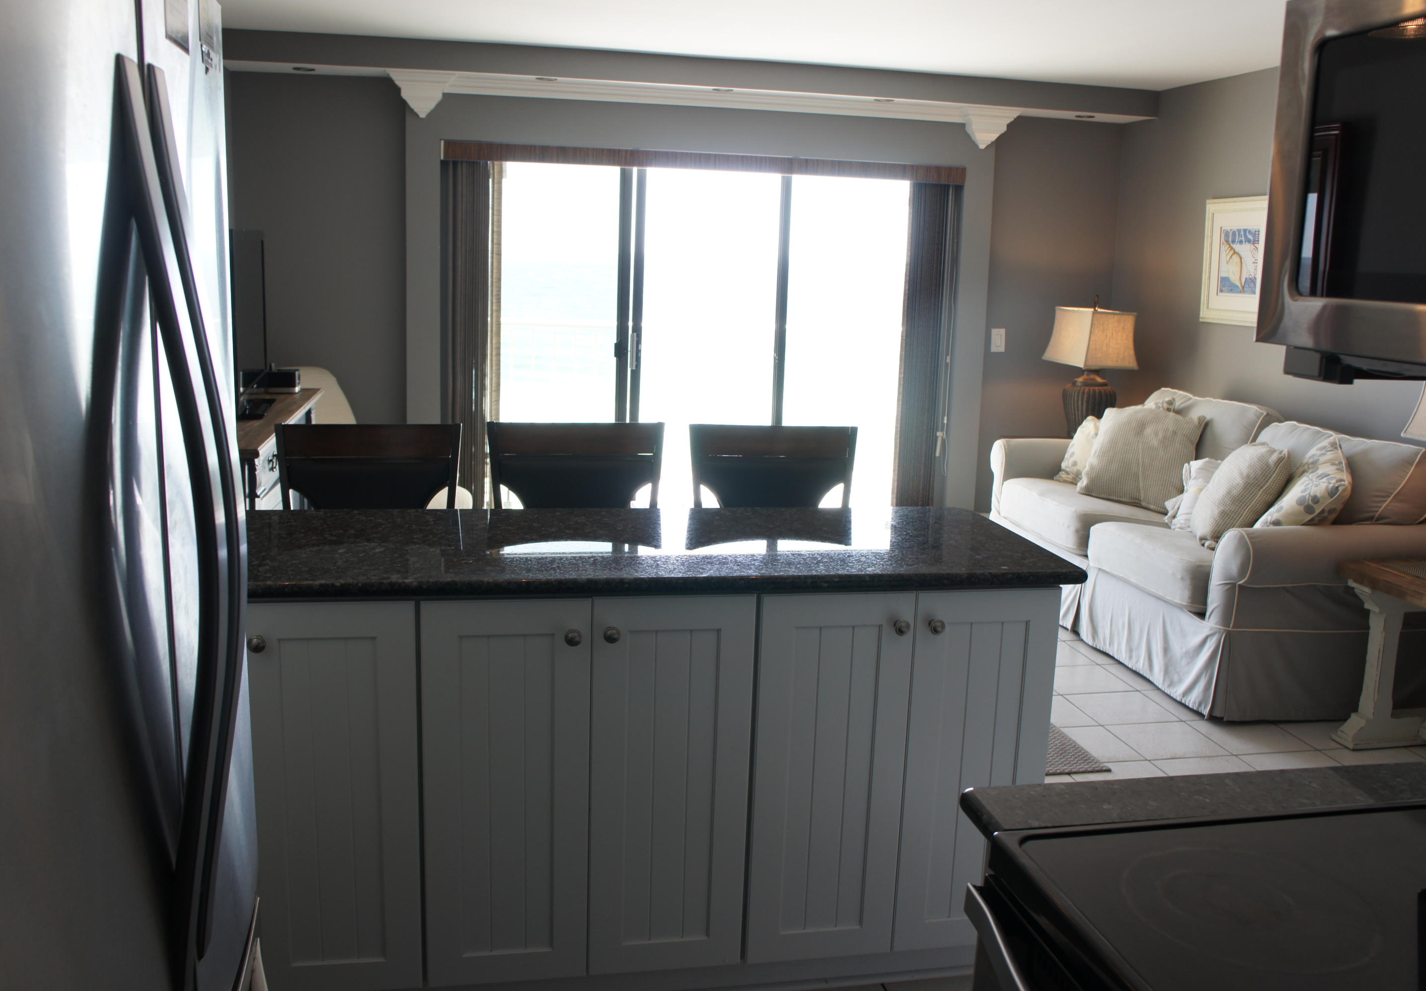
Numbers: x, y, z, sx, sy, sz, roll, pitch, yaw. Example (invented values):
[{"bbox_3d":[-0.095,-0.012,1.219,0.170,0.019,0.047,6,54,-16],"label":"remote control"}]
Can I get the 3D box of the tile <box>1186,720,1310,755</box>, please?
[{"bbox_3d":[1.794,0.807,4.146,0.302,0.010,0.302,0,11,-11],"label":"tile"}]

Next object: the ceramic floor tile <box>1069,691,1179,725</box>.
[{"bbox_3d":[1.436,0.751,4.374,0.302,0.010,0.302,0,11,-11],"label":"ceramic floor tile"}]

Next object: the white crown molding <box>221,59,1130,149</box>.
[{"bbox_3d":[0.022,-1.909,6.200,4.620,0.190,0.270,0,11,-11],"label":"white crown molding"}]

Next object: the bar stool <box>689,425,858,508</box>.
[{"bbox_3d":[0.193,0.389,3.148,0.460,1.084,0.520,0,11,-11],"label":"bar stool"}]

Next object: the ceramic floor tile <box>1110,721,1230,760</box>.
[{"bbox_3d":[1.495,0.809,4.086,0.302,0.010,0.302,0,11,-11],"label":"ceramic floor tile"}]

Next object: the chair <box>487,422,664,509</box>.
[{"bbox_3d":[-0.317,0.392,3.045,0.460,1.084,0.520,0,11,-11],"label":"chair"}]

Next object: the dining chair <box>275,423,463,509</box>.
[{"bbox_3d":[-0.822,0.395,2.943,0.460,1.084,0.520,0,11,-11],"label":"dining chair"}]

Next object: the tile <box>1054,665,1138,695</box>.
[{"bbox_3d":[1.378,0.694,4.661,0.302,0.010,0.302,0,11,-11],"label":"tile"}]

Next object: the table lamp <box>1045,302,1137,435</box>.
[{"bbox_3d":[1.947,-0.641,6.454,0.340,0.770,0.340,-2,12,-21],"label":"table lamp"}]

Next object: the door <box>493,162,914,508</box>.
[{"bbox_3d":[-0.032,-0.759,6.601,2.400,2.014,0.120,0,11,-11],"label":"door"}]

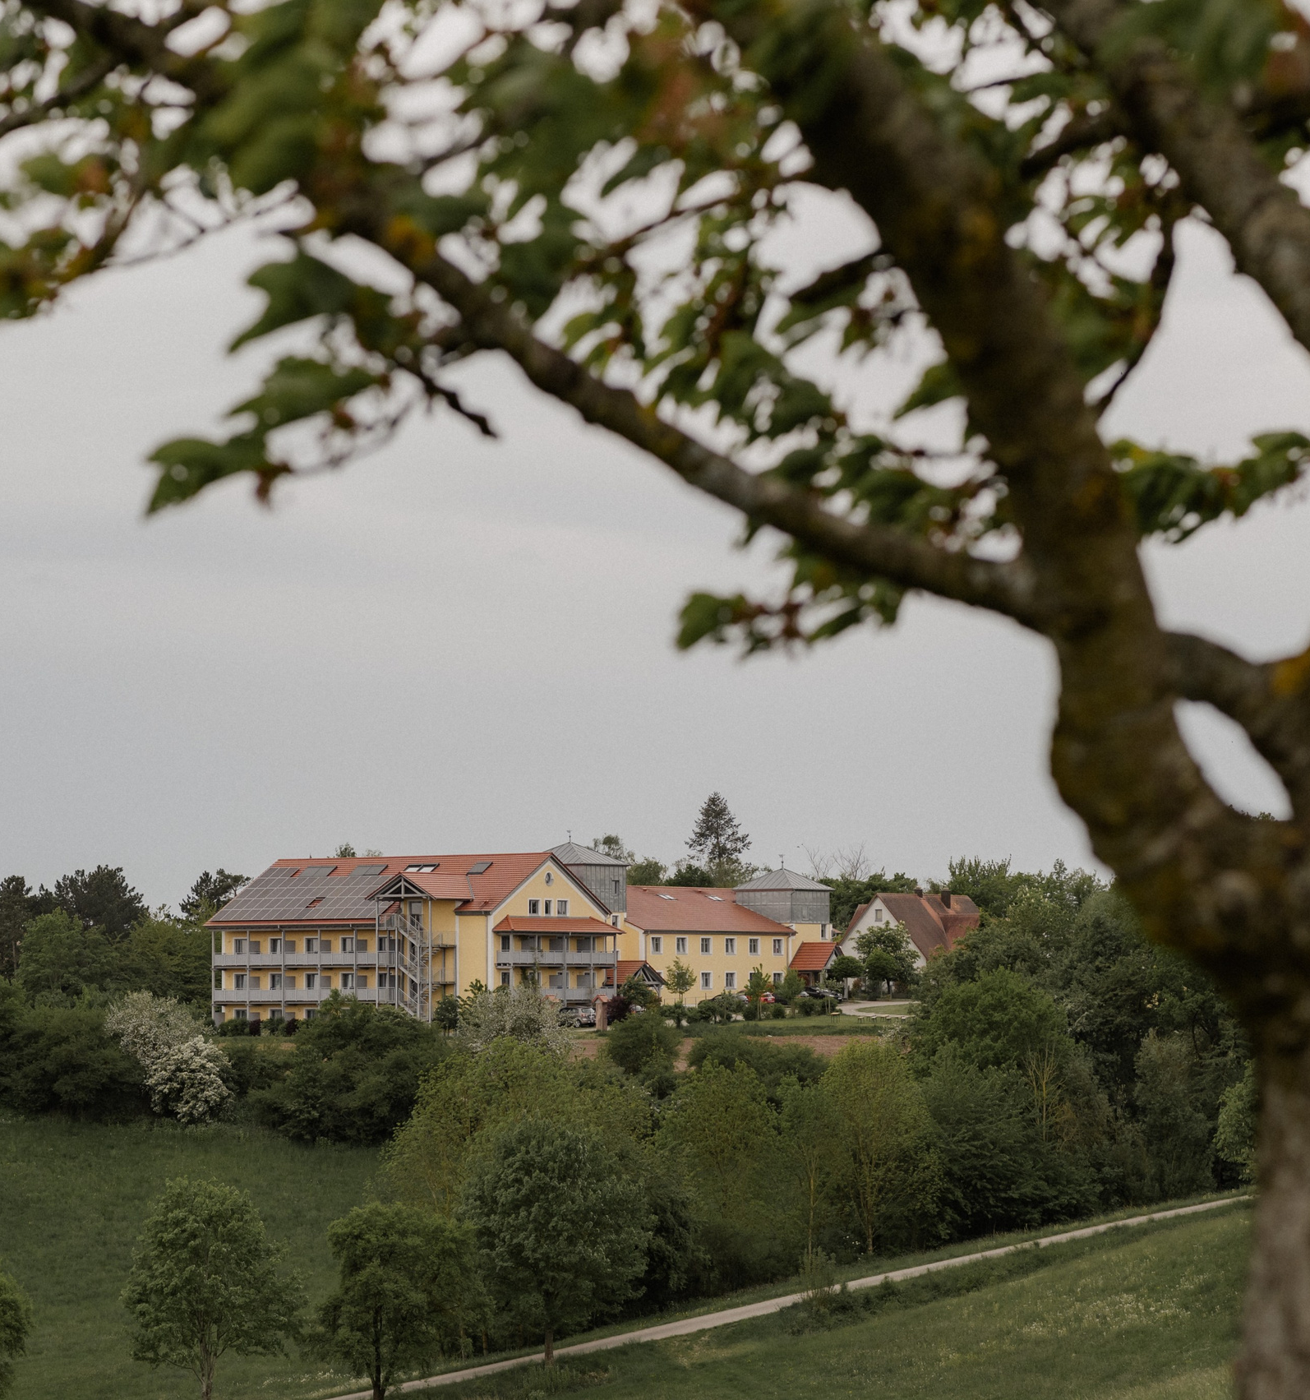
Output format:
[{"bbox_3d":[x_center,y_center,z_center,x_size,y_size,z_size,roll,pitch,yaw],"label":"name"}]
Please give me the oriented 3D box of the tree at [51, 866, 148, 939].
[{"bbox_3d":[-49.720,20.960,444.550,8.690,12.350,8.000,0,-4,-6],"label":"tree"}]

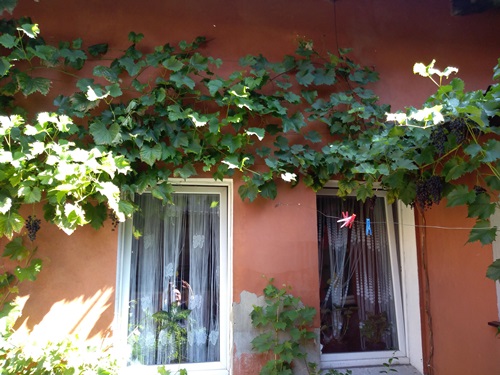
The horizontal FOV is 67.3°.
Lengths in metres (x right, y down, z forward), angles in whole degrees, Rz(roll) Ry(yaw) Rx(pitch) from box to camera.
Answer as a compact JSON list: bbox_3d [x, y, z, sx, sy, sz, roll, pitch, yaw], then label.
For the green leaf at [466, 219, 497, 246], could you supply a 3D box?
[{"bbox_3d":[1.420,0.270,2.303,0.180,0.164,0.040,-1,-26,6],"label":"green leaf"}]

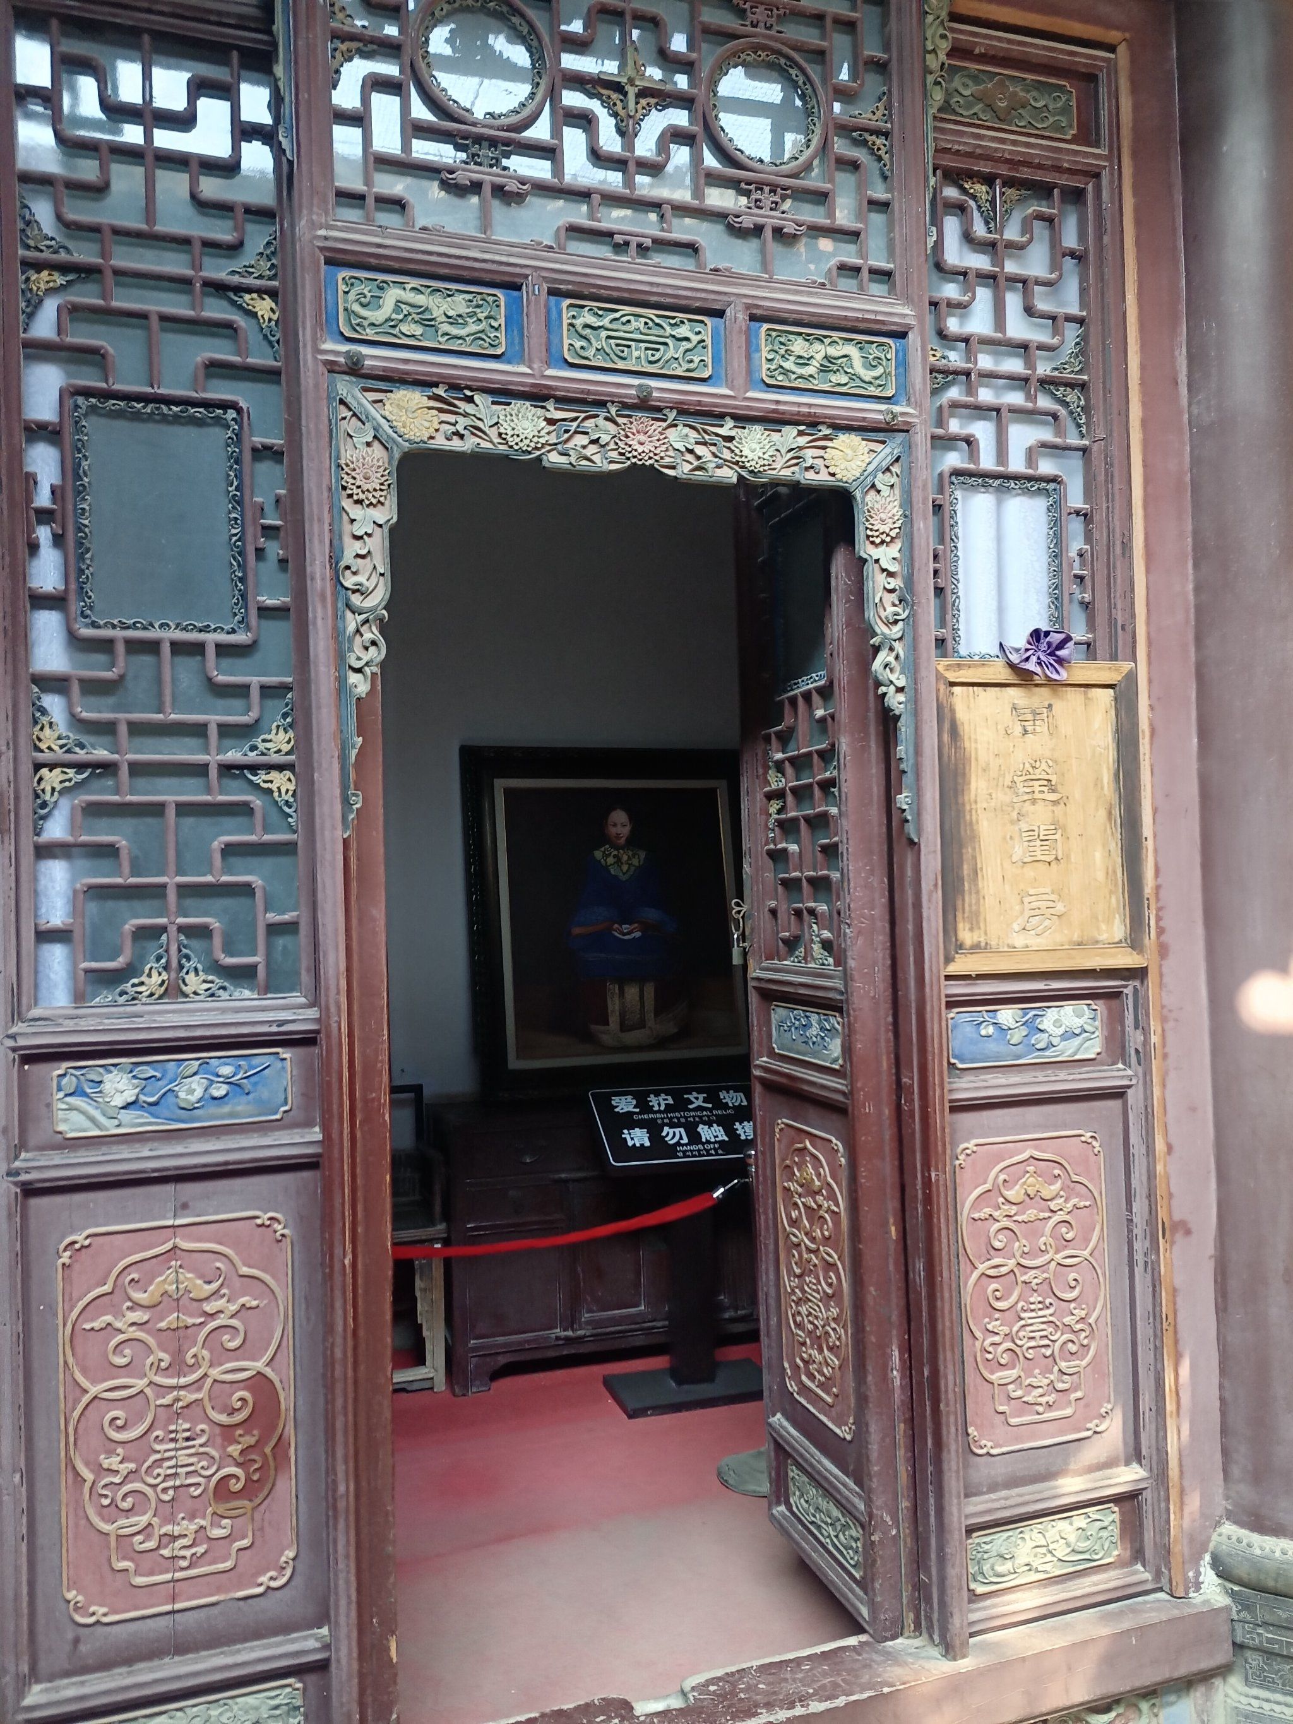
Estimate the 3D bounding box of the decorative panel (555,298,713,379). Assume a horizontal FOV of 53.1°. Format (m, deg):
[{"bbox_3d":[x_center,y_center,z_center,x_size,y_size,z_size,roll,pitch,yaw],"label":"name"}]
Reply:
[{"bbox_3d":[-0.017,-0.913,2.279,0.276,0.109,0.030,-1,-1,-19],"label":"decorative panel"}]

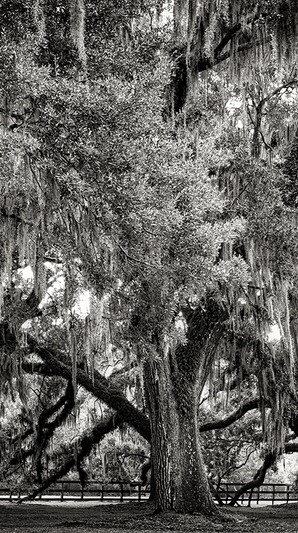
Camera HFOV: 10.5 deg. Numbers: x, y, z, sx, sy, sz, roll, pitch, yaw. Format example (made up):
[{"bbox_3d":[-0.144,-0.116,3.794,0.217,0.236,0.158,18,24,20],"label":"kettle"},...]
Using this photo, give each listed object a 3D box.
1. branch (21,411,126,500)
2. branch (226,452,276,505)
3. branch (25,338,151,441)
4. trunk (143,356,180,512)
[{"bbox_3d":[-2.328,5.827,50.000,3.206,2.775,1.300,0,-8,0],"label":"branch"},{"bbox_3d":[3.382,6.928,53.000,1.634,1.830,0.900,0,-8,0],"label":"branch"},{"bbox_3d":[-1.791,3.640,48.000,3.729,3.019,1.400,0,-8,0],"label":"branch"},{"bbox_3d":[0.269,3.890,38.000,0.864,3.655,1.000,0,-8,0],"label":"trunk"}]

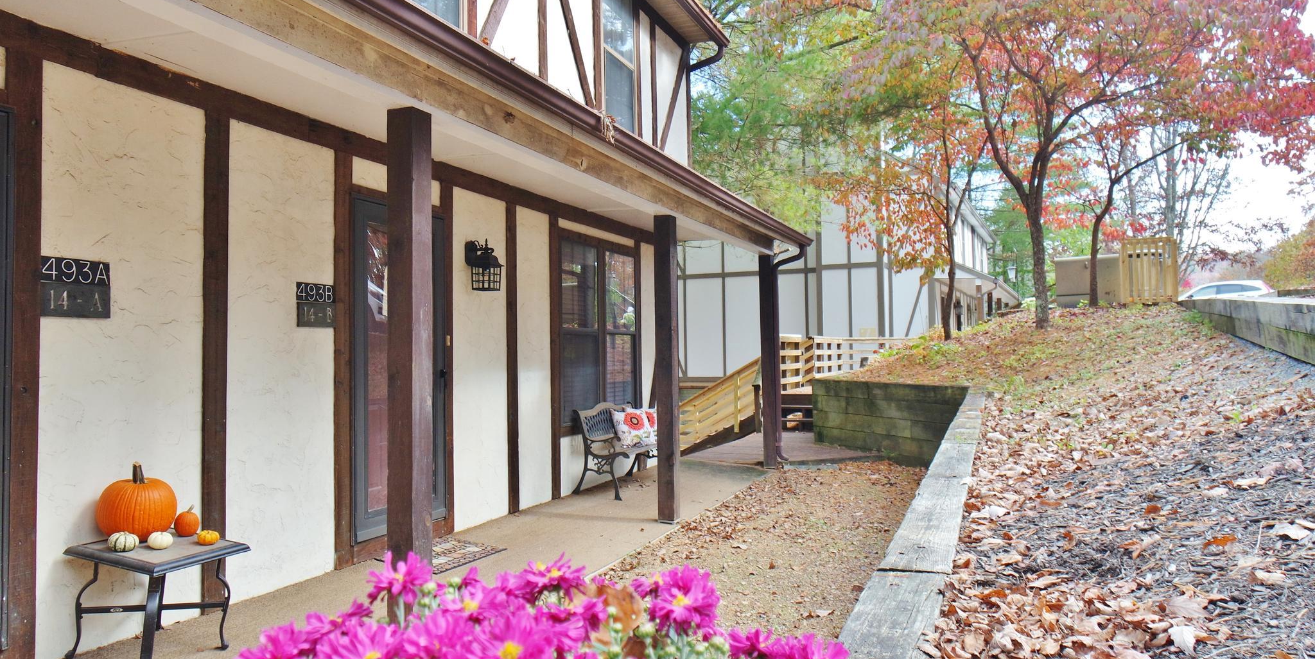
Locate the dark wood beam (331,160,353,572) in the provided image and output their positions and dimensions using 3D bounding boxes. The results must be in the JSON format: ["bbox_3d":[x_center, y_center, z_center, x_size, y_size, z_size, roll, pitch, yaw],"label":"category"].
[{"bbox_3d":[-1.801,0.167,5.042,0.035,2.381,0.144,-1,-2,22],"label":"dark wood beam"}]

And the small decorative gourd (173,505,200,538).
[{"bbox_3d":[-1.987,0.808,3.700,0.094,0.128,0.094,-1,-2,21],"label":"small decorative gourd"}]

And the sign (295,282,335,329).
[{"bbox_3d":[-1.892,-0.133,4.881,0.016,0.243,0.293,-1,-2,21],"label":"sign"}]

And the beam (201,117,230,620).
[{"bbox_3d":[-2.135,0.146,4.238,0.024,2.405,0.136,-1,-2,21],"label":"beam"}]

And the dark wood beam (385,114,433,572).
[{"bbox_3d":[-1.024,0.208,3.632,0.128,2.233,0.128,-1,-2,21],"label":"dark wood beam"}]

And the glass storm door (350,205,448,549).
[{"bbox_3d":[-1.609,0.237,5.542,0.053,2.053,0.942,-1,-2,22],"label":"glass storm door"}]

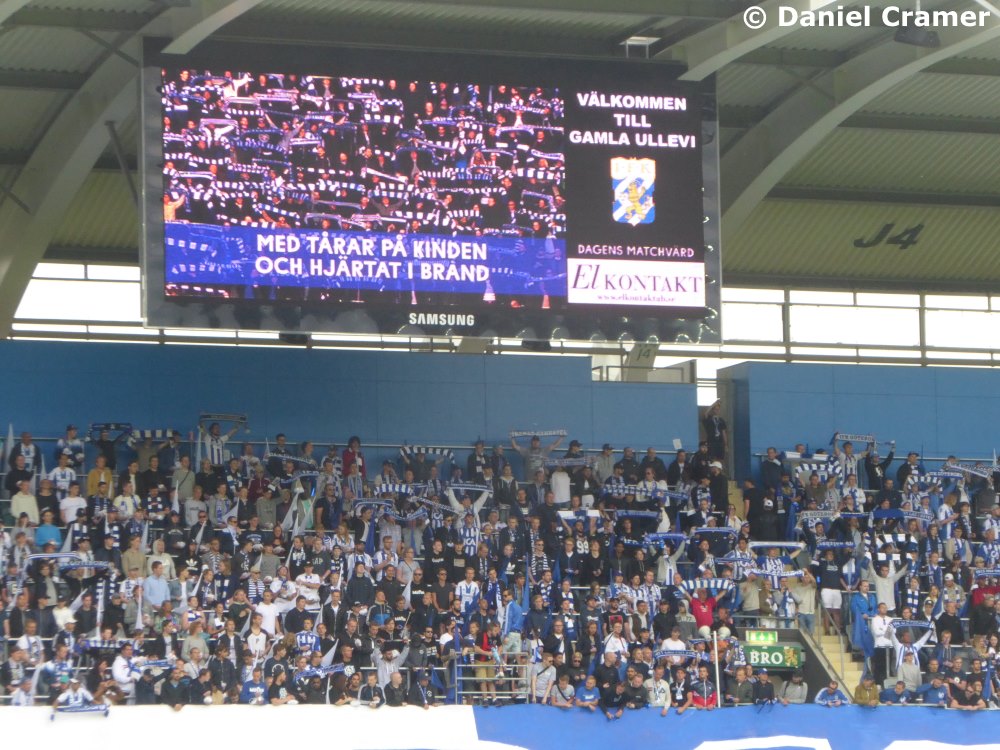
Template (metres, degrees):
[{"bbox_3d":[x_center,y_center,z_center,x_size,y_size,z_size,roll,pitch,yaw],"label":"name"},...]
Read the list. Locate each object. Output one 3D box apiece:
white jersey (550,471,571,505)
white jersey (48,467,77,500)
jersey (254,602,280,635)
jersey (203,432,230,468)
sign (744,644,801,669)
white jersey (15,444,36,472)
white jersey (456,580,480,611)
[{"bbox_3d":[1.281,2.362,112.195,0.430,0.700,0.300,0,-5,-8],"label":"white jersey"},{"bbox_3d":[-8.920,2.238,109.208,0.530,0.700,0.280,-1,-5,-6],"label":"white jersey"},{"bbox_3d":[-4.564,4.805,105.038,0.490,0.680,0.280,-1,-5,-6],"label":"jersey"},{"bbox_3d":[-5.922,1.556,111.641,0.520,0.680,0.300,0,-5,-12],"label":"jersey"},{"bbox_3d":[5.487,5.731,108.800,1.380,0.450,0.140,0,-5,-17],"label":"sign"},{"bbox_3d":[-9.764,1.710,110.082,0.460,0.660,0.280,0,-5,-8],"label":"white jersey"},{"bbox_3d":[-0.641,4.438,107.085,0.490,0.650,0.280,-1,-5,-6],"label":"white jersey"}]

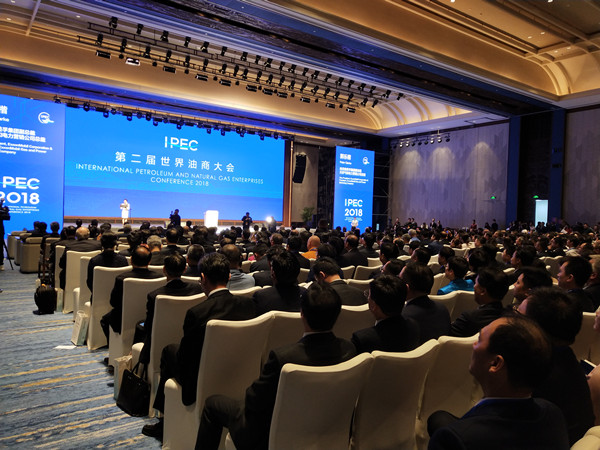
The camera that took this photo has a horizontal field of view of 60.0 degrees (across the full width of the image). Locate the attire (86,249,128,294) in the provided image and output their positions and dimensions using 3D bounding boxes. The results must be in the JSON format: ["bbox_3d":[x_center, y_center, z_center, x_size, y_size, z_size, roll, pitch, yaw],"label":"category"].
[{"bbox_3d":[-2.259,0.627,6.117,0.500,0.610,0.400,1,1,-35],"label":"attire"}]

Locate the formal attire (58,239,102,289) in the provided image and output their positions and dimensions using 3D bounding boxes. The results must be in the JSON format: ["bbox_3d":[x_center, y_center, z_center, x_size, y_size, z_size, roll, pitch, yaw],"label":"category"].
[{"bbox_3d":[-3.429,0.579,8.183,0.520,0.640,0.410,1,1,-35],"label":"formal attire"}]

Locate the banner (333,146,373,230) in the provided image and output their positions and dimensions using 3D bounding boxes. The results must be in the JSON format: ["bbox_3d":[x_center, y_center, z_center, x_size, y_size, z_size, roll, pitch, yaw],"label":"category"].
[{"bbox_3d":[4.068,-2.393,39.550,4.160,6.750,0.250,1,1,-38],"label":"banner"}]

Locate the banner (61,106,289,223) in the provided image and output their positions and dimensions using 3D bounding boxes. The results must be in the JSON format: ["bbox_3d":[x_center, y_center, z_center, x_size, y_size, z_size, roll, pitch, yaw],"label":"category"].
[{"bbox_3d":[-8.238,-3.741,36.921,17.700,6.670,0.250,1,1,-39],"label":"banner"}]

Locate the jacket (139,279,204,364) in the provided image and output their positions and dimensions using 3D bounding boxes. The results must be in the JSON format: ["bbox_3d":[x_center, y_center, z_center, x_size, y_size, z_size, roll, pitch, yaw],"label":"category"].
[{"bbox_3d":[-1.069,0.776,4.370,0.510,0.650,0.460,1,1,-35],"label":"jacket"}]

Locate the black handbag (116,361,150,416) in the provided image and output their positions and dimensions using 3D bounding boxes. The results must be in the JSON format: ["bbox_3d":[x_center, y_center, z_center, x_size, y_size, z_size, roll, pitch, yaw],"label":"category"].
[{"bbox_3d":[-1.308,1.278,4.131,0.150,0.360,0.340,1,1,-39],"label":"black handbag"}]

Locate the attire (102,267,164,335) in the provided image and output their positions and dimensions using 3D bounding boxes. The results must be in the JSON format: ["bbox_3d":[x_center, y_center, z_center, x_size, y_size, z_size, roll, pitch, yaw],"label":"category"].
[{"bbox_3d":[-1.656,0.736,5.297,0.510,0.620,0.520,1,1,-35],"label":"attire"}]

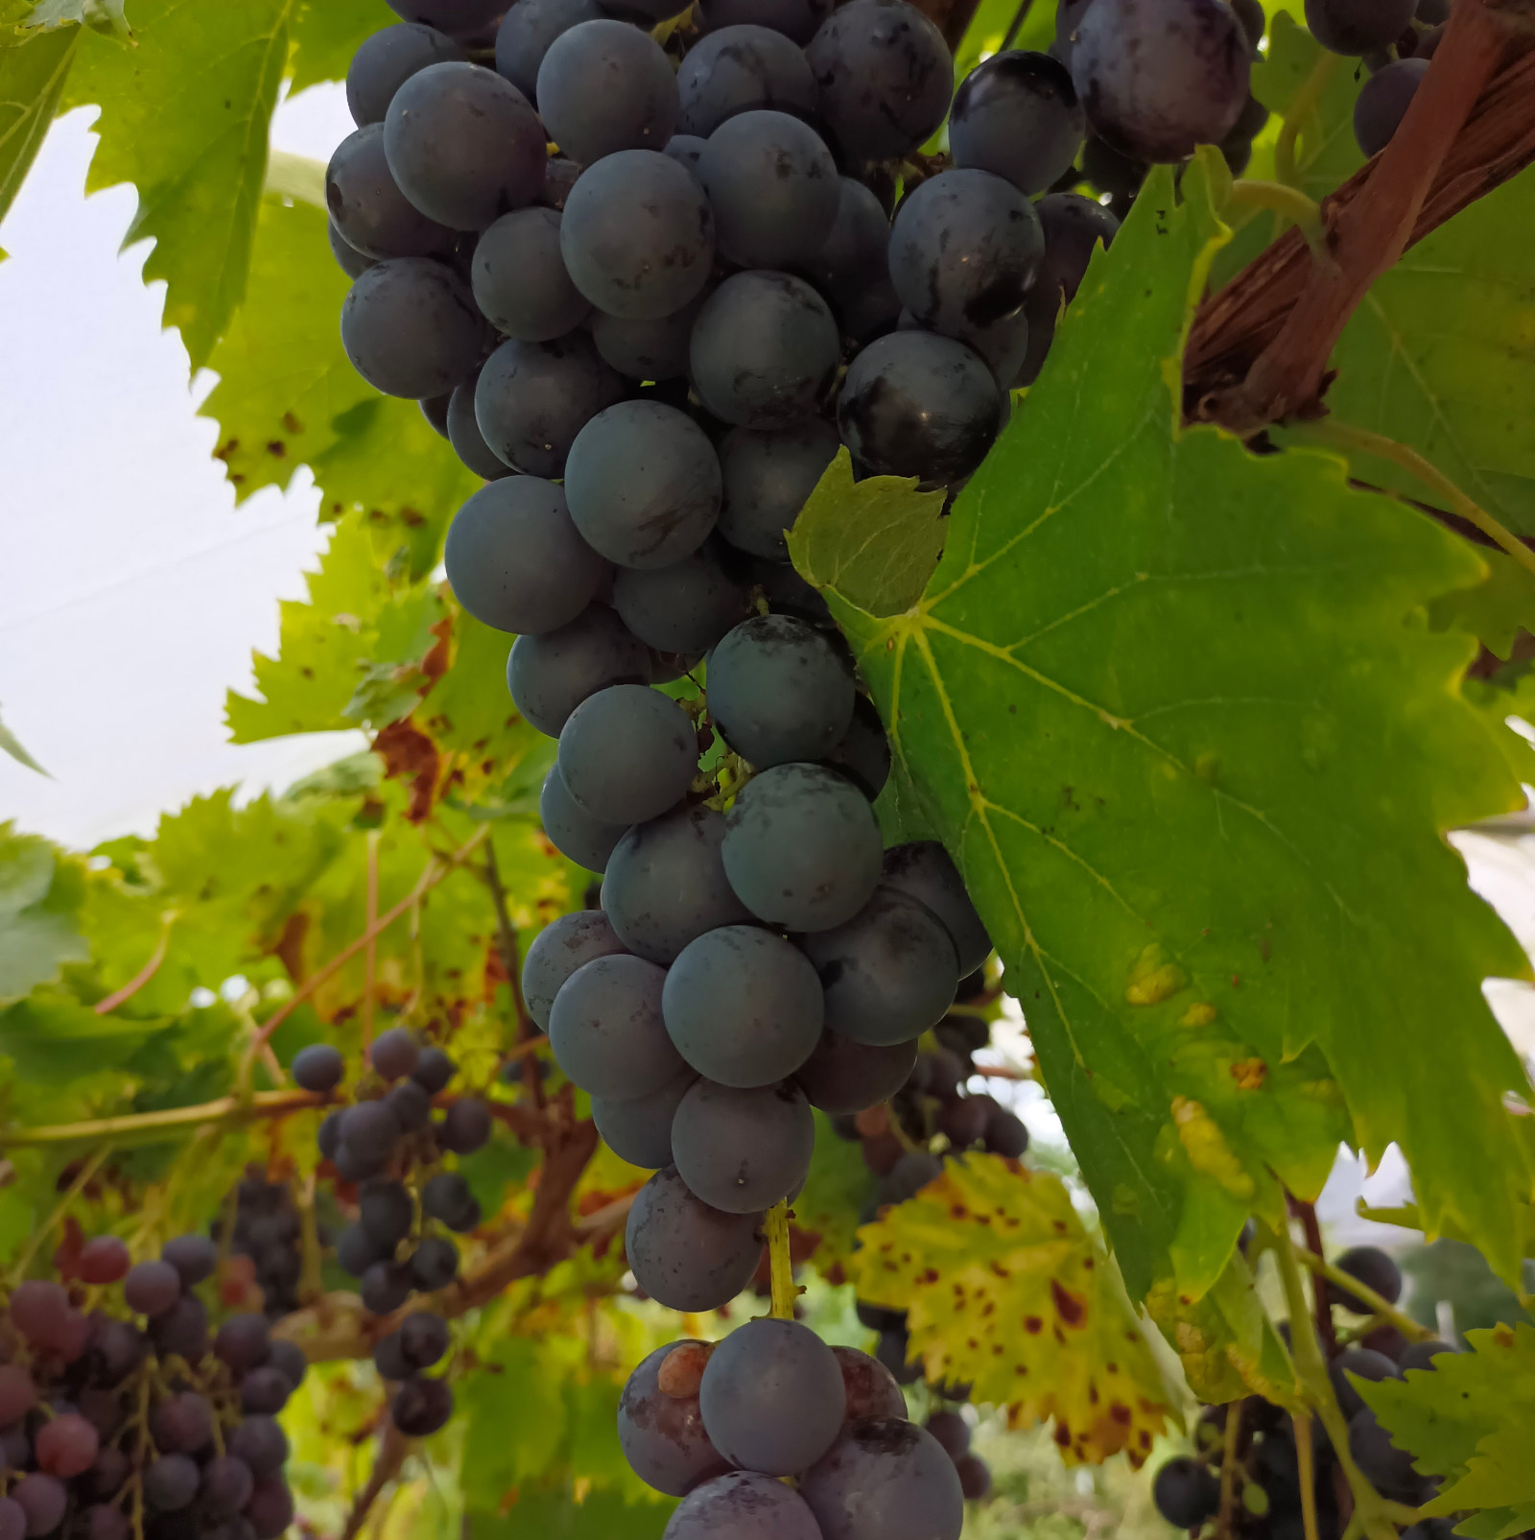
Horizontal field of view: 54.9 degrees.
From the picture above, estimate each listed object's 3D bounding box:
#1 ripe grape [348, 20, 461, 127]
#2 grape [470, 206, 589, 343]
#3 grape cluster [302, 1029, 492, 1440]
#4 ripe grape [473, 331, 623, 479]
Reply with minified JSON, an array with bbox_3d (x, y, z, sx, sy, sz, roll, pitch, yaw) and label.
[{"bbox_3d":[-0.051,-0.098,0.211,0.018,0.018,0.018,5,-15,-16],"label":"ripe grape"},{"bbox_3d":[-0.035,-0.074,0.221,0.019,0.019,0.019,0,-18,0],"label":"grape"},{"bbox_3d":[-0.122,0.154,0.489,0.062,0.129,0.058,5,-15,-13],"label":"grape cluster"},{"bbox_3d":[-0.032,-0.053,0.215,0.021,0.021,0.021,0,-16,0],"label":"ripe grape"}]

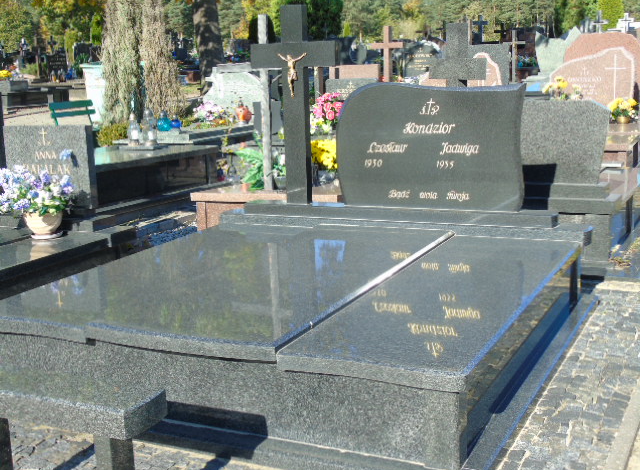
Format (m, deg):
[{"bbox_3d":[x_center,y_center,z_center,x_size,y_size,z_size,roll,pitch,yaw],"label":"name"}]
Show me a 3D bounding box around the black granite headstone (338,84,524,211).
[{"bbox_3d":[0.597,-0.492,4.735,1.080,0.690,0.085,4,13,27],"label":"black granite headstone"}]

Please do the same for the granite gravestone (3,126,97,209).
[{"bbox_3d":[-1.780,-0.458,5.657,0.710,0.540,0.075,4,13,27],"label":"granite gravestone"}]

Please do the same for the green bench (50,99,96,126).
[{"bbox_3d":[-3.517,-1.580,12.790,0.520,0.820,0.900,5,13,30],"label":"green bench"}]

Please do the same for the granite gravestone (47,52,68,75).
[{"bbox_3d":[-6.790,-4.320,22.000,0.680,0.720,0.110,2,12,20],"label":"granite gravestone"}]

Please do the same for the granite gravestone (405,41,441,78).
[{"bbox_3d":[1.739,-2.941,14.500,0.660,0.840,0.120,4,13,27],"label":"granite gravestone"}]

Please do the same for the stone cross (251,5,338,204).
[{"bbox_3d":[-0.147,-0.836,5.530,0.610,1.270,0.076,3,12,27],"label":"stone cross"}]

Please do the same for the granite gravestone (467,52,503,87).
[{"bbox_3d":[1.921,-1.775,9.900,0.430,0.740,0.110,4,13,27],"label":"granite gravestone"}]

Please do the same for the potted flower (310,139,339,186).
[{"bbox_3d":[0.043,-0.520,6.100,0.280,0.340,0.280,-2,11,0],"label":"potted flower"}]

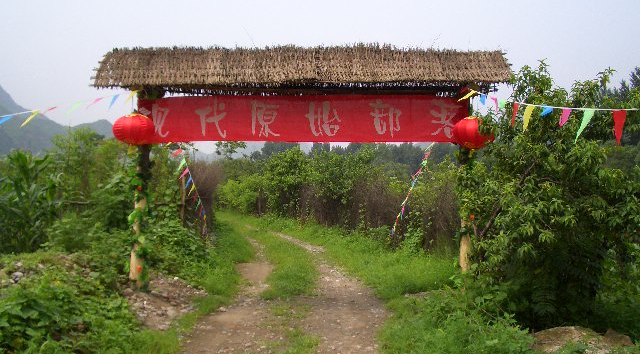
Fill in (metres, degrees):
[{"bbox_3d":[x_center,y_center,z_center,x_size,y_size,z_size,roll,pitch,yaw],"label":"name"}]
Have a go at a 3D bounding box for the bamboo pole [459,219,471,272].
[{"bbox_3d":[2.081,0.238,9.350,0.190,2.700,0.190,0,0,0],"label":"bamboo pole"}]

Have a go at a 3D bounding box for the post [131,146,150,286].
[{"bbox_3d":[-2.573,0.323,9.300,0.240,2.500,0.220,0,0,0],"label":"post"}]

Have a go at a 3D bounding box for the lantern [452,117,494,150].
[{"bbox_3d":[2.159,-0.612,9.100,0.590,0.460,0.590,0,0,0],"label":"lantern"}]

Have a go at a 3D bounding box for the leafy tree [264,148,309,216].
[{"bbox_3d":[-1.333,0.174,25.000,1.850,2.700,1.900,0,0,0],"label":"leafy tree"}]

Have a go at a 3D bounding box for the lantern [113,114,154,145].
[{"bbox_3d":[-2.623,-0.668,9.100,0.590,0.460,0.590,0,0,0],"label":"lantern"}]

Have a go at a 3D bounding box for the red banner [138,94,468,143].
[{"bbox_3d":[-0.236,-0.829,9.250,4.720,0.700,0.060,0,0,0],"label":"red banner"}]

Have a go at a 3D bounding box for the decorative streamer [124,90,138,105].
[{"bbox_3d":[-2.680,-1.130,9.200,0.200,0.230,0.050,0,0,0],"label":"decorative streamer"}]

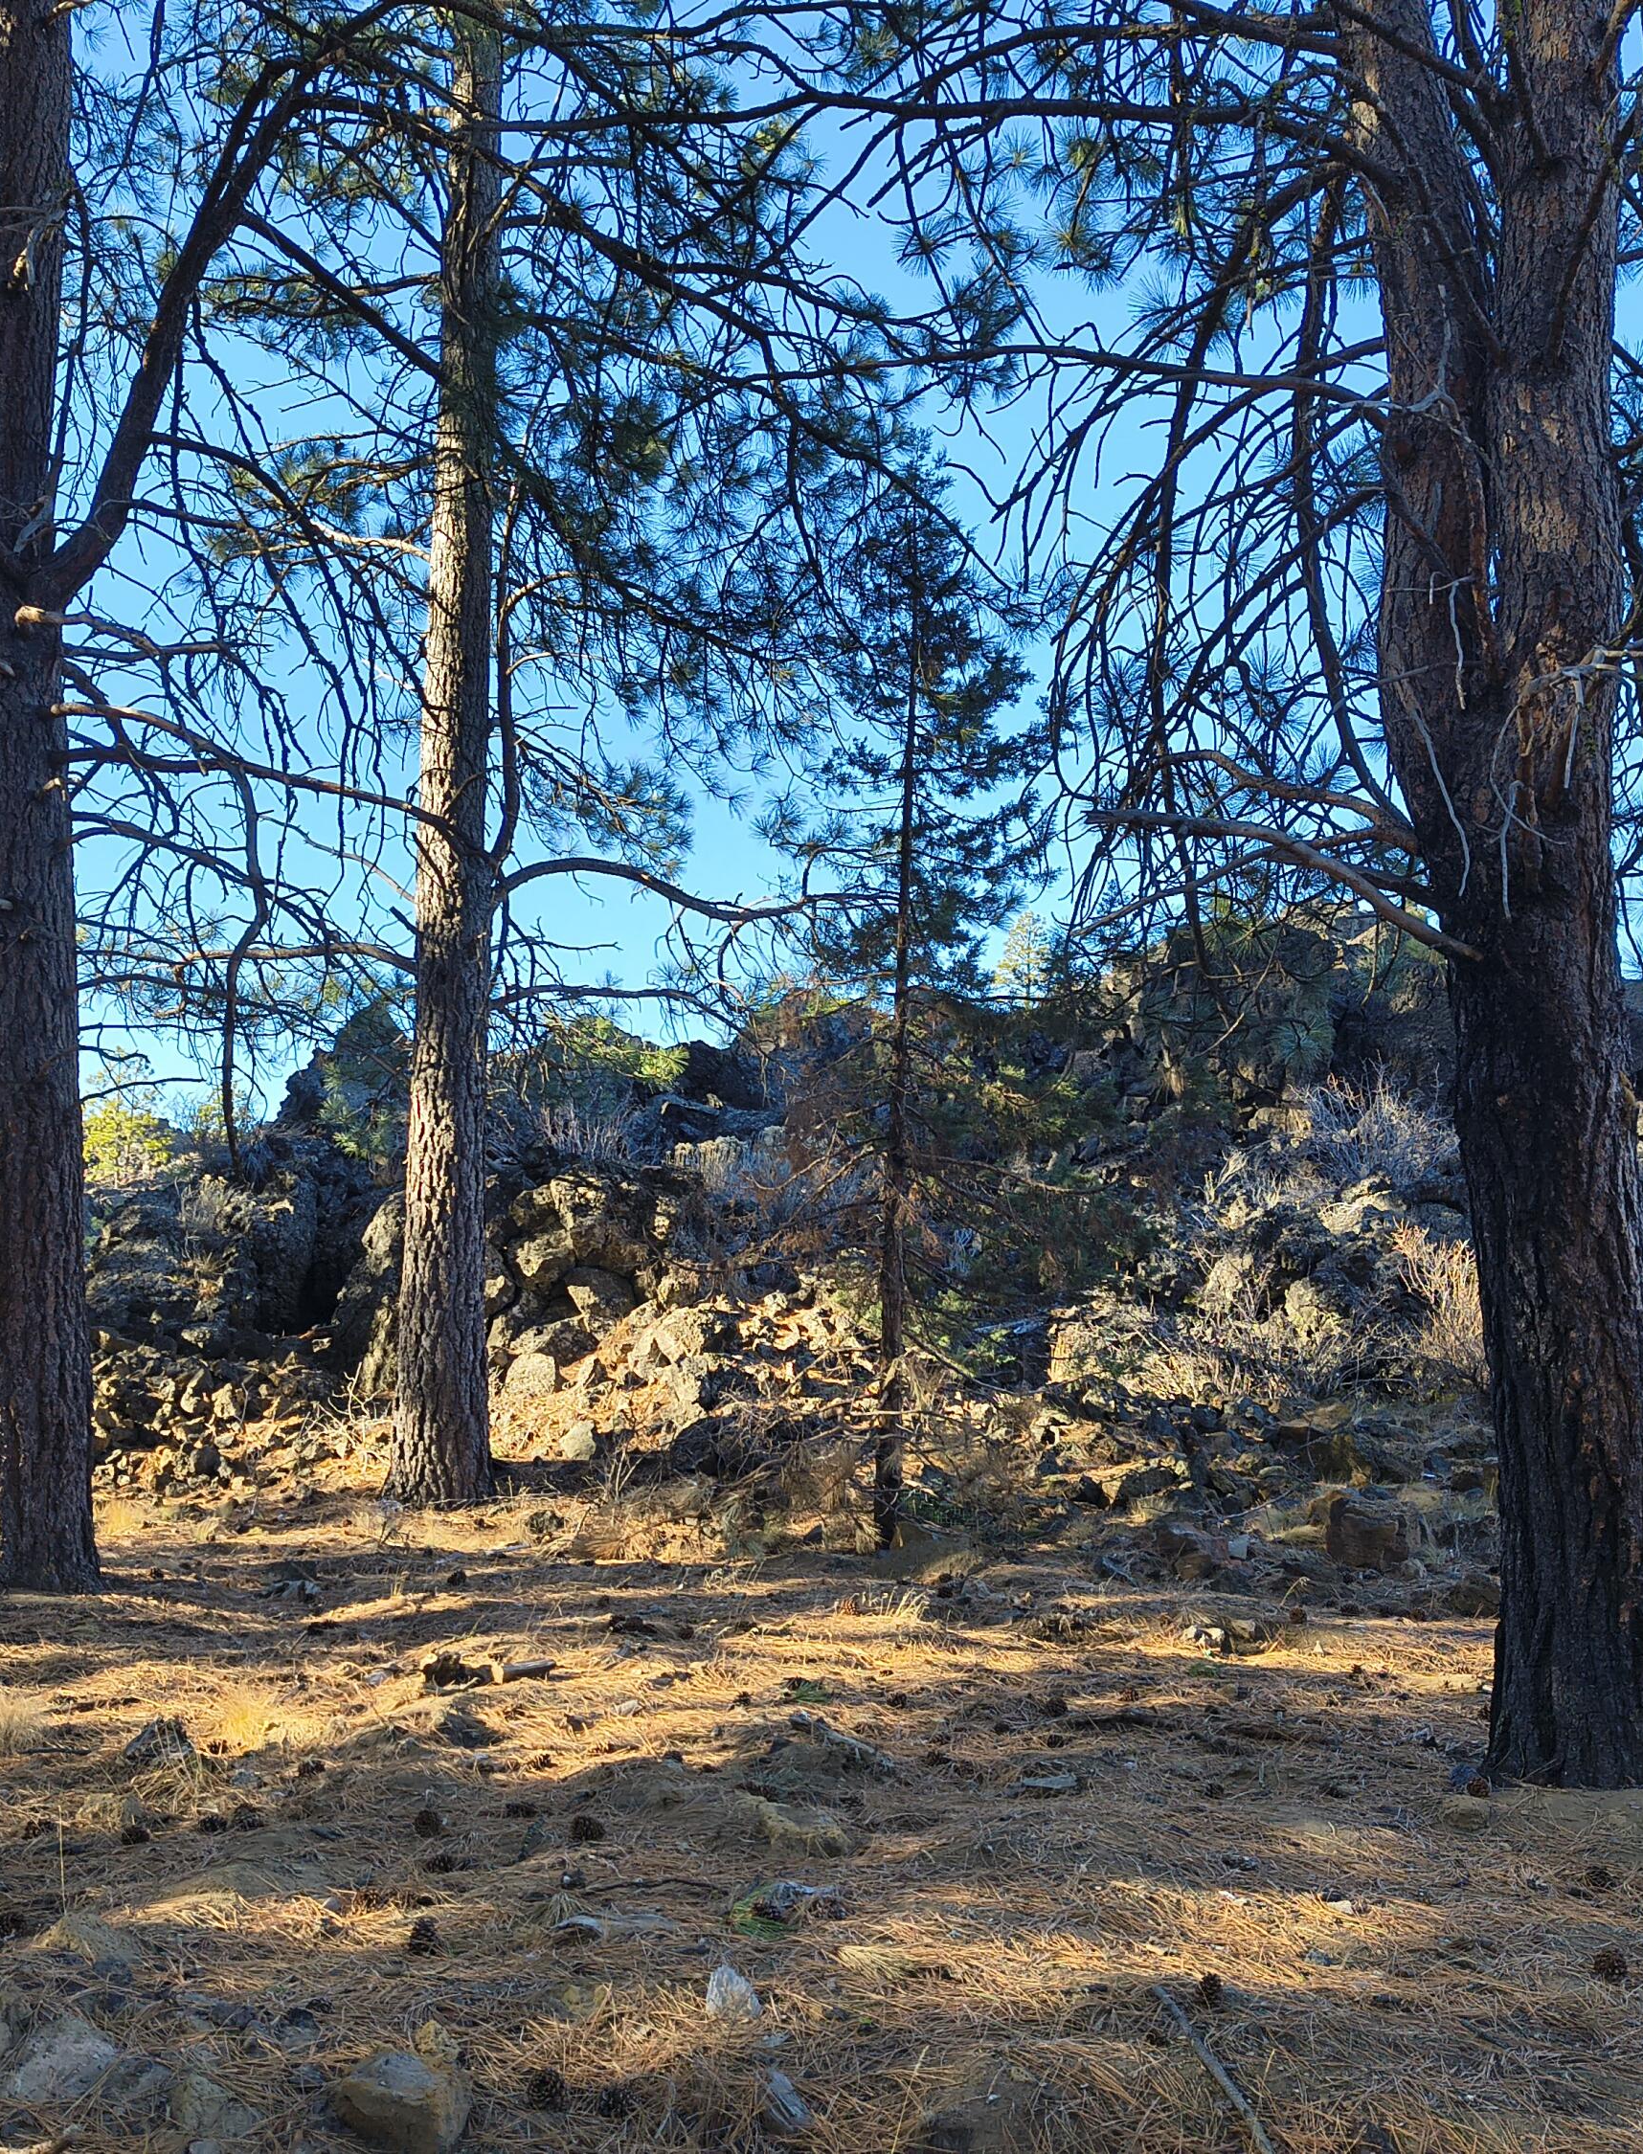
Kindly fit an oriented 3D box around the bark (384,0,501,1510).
[{"bbox_3d":[-2.632,-2.383,14.482,0.720,10.641,0.680,0,-5,0],"label":"bark"}]

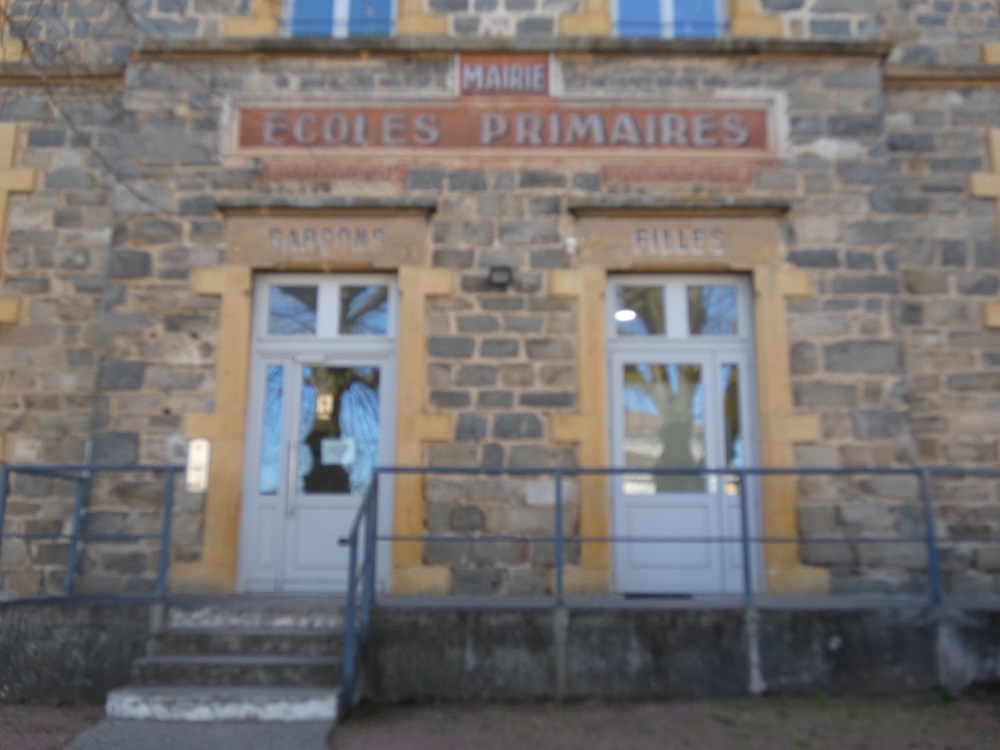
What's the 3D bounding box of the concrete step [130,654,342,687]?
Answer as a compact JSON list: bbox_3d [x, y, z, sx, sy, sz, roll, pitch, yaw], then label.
[{"bbox_3d":[-1.757,2.033,5.972,1.455,0.149,0.347,0,-10,0],"label":"concrete step"}]

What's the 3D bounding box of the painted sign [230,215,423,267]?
[{"bbox_3d":[-1.689,-1.298,8.451,1.986,0.549,0.070,0,-10,0],"label":"painted sign"}]

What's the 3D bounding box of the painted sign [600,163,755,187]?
[{"bbox_3d":[1.752,-1.976,8.576,1.520,0.251,0.040,0,-10,0],"label":"painted sign"}]

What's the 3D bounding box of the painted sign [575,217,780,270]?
[{"bbox_3d":[1.747,-1.288,8.450,2.044,0.528,0.070,0,-10,0],"label":"painted sign"}]

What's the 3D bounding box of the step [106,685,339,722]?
[{"bbox_3d":[-1.757,2.123,5.624,1.455,0.149,0.347,0,-10,0],"label":"step"}]

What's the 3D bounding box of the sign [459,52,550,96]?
[{"bbox_3d":[0.035,-3.029,8.763,0.908,0.480,0.040,0,-10,0],"label":"sign"}]

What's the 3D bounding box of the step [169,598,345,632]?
[{"bbox_3d":[-1.755,1.852,6.669,1.455,0.149,0.347,0,-10,0],"label":"step"}]

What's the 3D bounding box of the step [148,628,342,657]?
[{"bbox_3d":[-1.756,1.942,6.321,1.455,0.149,0.347,0,-10,0],"label":"step"}]

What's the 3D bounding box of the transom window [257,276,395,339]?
[{"bbox_3d":[-1.715,-0.658,8.556,1.356,0.627,0.080,0,-10,0],"label":"transom window"}]

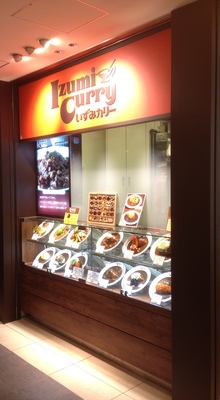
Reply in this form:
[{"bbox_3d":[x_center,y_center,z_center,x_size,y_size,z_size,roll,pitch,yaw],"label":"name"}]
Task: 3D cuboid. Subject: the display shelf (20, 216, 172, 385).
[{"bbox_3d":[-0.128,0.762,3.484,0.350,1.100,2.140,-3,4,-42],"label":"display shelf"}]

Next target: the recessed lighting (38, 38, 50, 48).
[{"bbox_3d":[-0.480,-1.148,2.797,0.100,0.070,0.100,-3,4,-42],"label":"recessed lighting"}]

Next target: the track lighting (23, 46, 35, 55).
[{"bbox_3d":[-0.629,-1.153,2.942,0.100,0.070,0.100,-3,4,-42],"label":"track lighting"}]

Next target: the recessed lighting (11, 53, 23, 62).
[{"bbox_3d":[-0.762,-1.160,3.108,0.100,0.070,0.100,-1,3,0],"label":"recessed lighting"}]

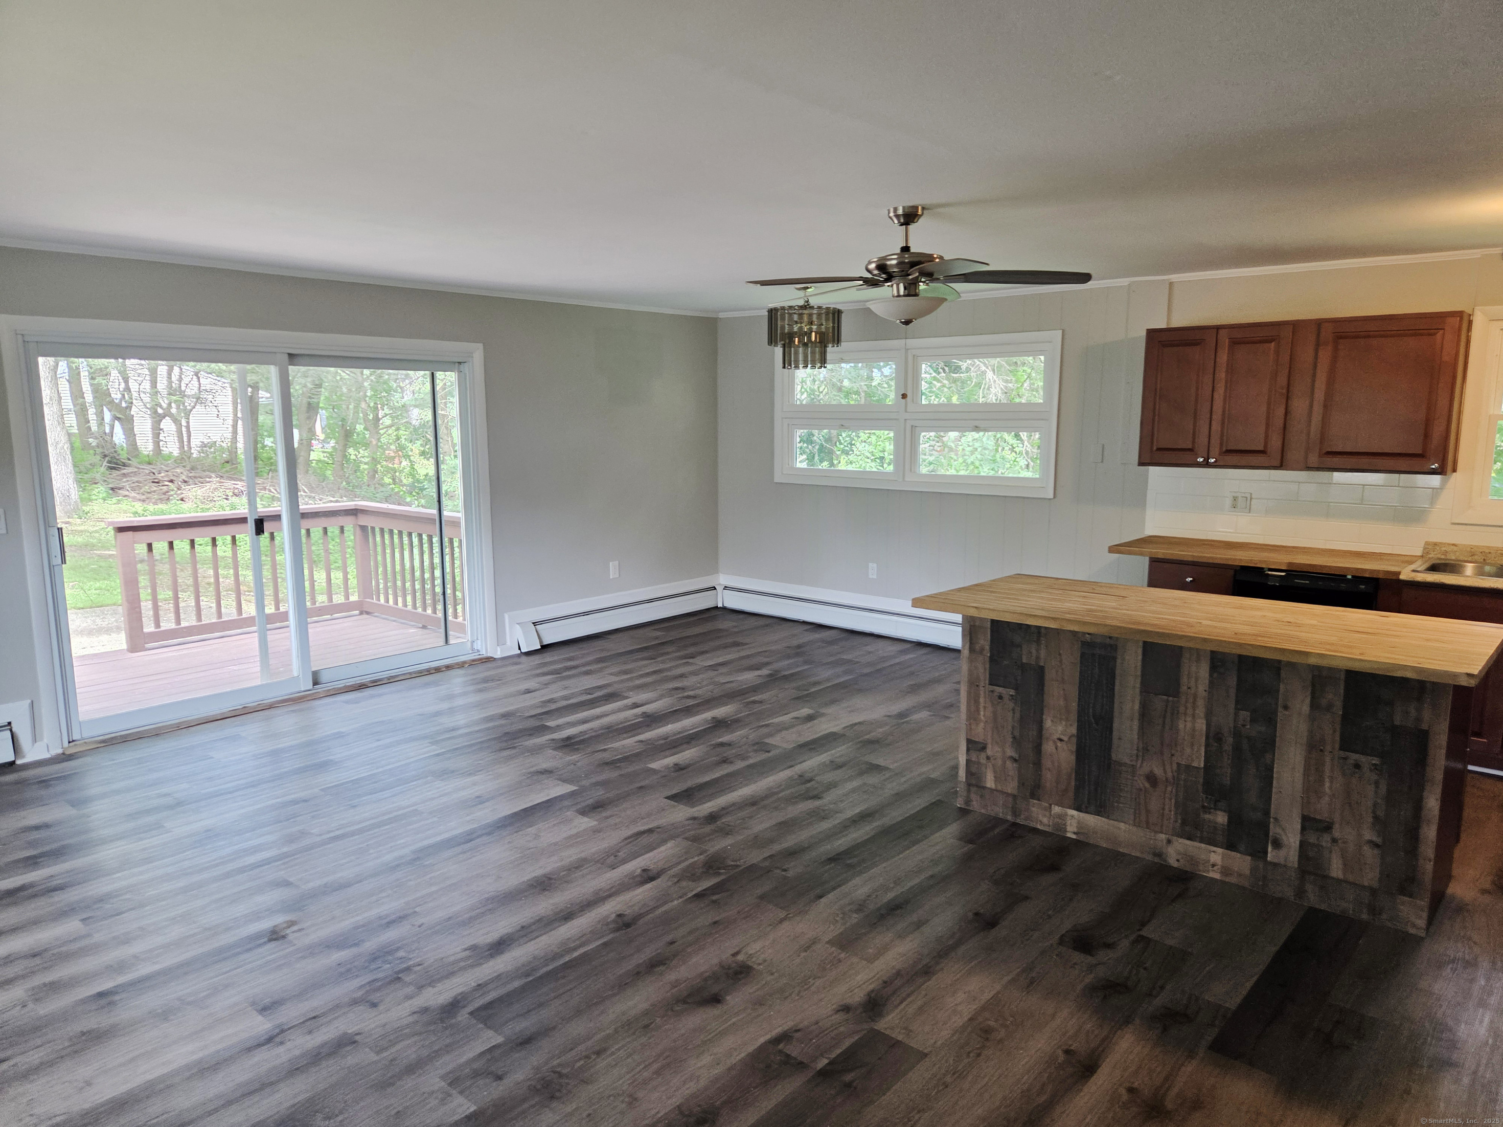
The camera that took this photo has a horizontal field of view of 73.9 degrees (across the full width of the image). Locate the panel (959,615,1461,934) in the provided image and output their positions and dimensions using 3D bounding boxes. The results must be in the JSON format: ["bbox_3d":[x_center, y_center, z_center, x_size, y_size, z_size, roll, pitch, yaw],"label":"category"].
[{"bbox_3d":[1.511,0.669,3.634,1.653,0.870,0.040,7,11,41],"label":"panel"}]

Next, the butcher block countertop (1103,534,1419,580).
[{"bbox_3d":[2.655,-0.044,5.220,1.348,0.040,0.630,7,11,41],"label":"butcher block countertop"}]

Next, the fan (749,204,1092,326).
[{"bbox_3d":[0.571,-1.098,3.729,1.340,0.430,1.340,7,11,41],"label":"fan"}]

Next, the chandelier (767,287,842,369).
[{"bbox_3d":[0.347,-1.497,6.382,0.481,0.501,0.481,0,9,0],"label":"chandelier"}]

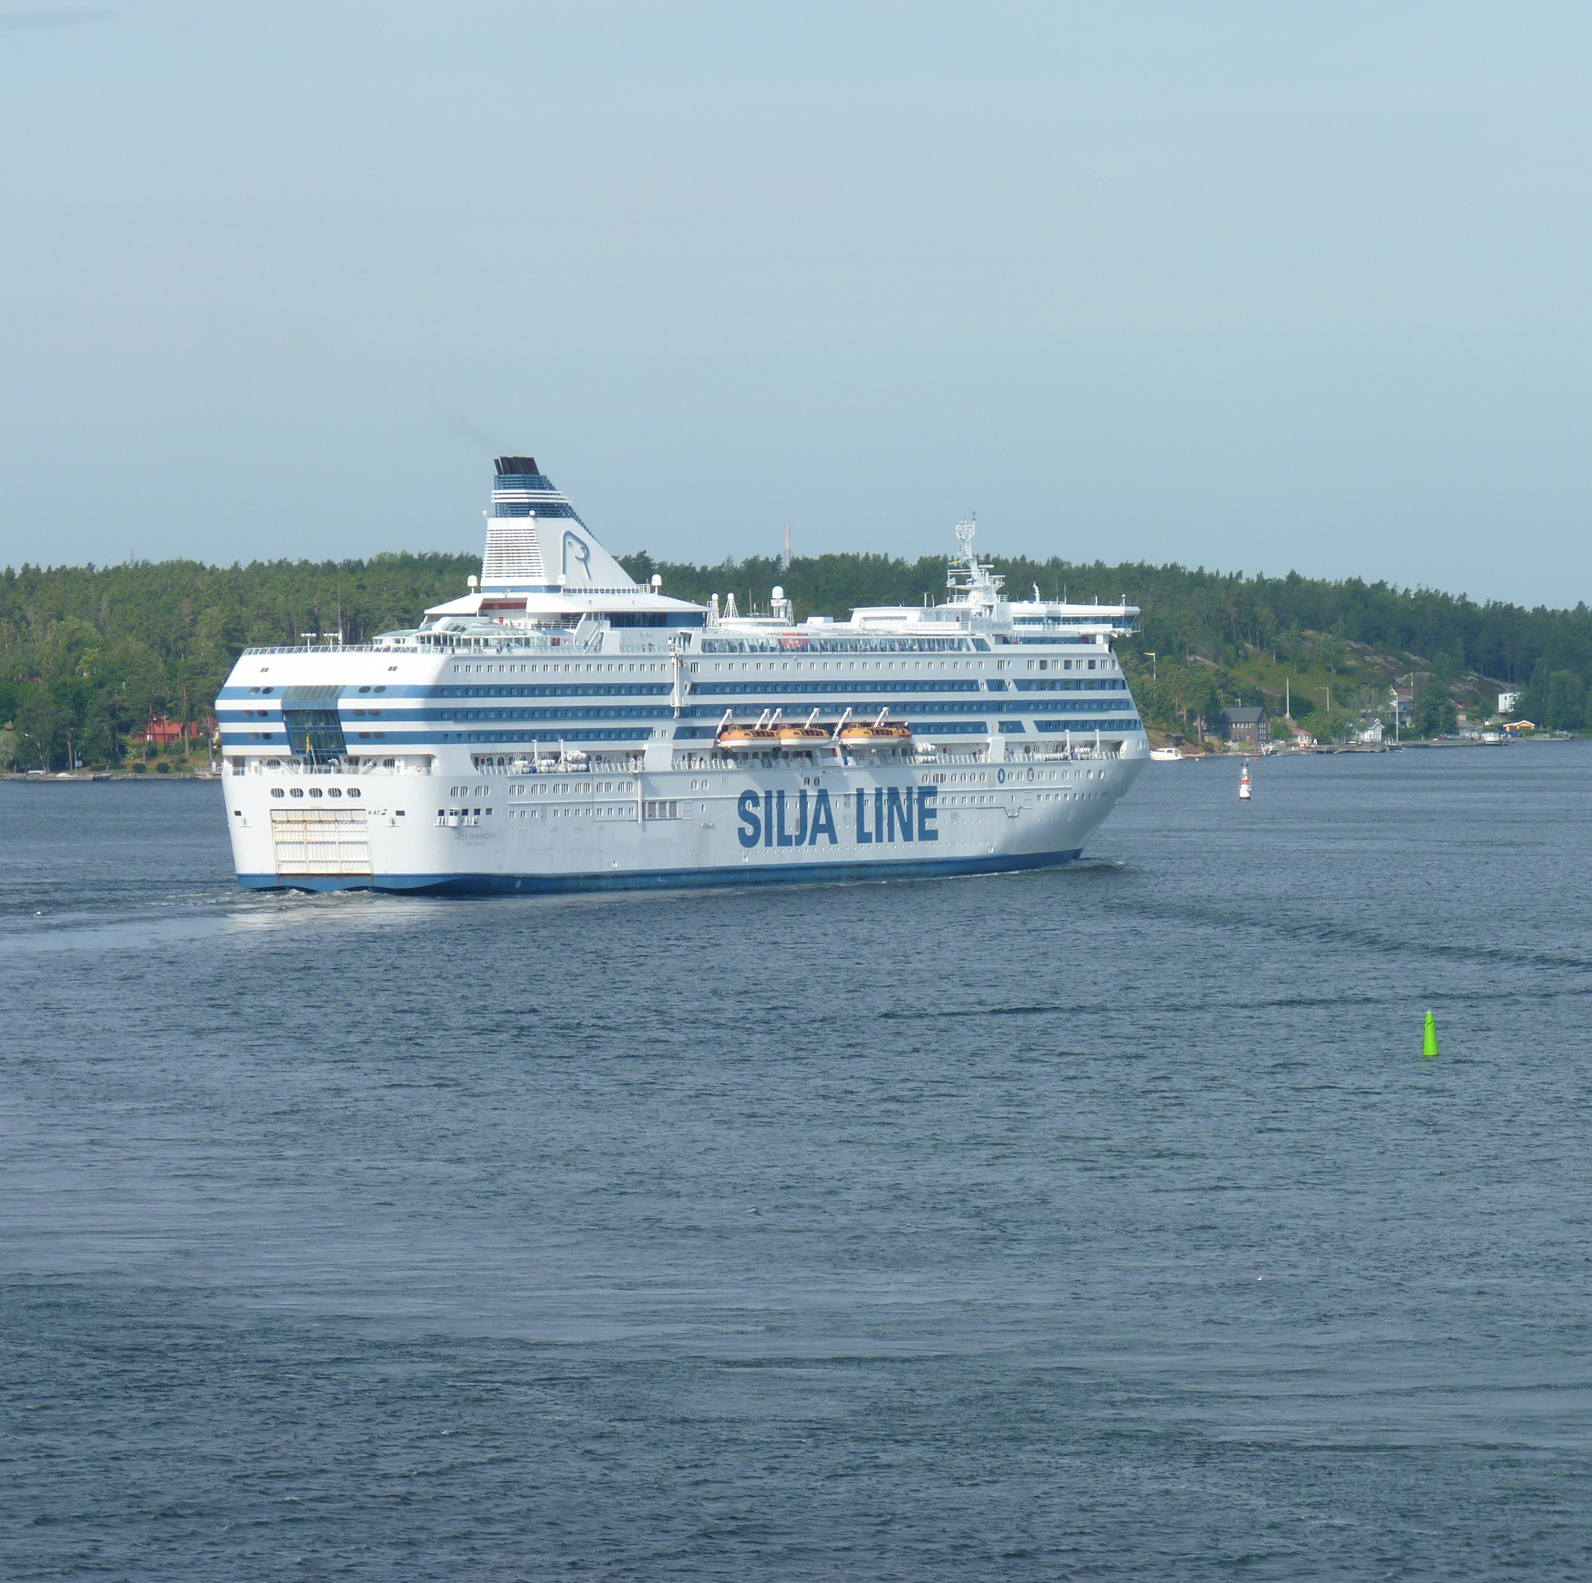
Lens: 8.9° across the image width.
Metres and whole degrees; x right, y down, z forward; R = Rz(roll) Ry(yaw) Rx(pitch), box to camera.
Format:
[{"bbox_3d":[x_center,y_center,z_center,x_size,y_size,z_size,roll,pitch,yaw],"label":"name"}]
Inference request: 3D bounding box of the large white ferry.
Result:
[{"bbox_3d":[-4.350,-14.900,1259.140,32.500,51.300,203.000,0,1,30],"label":"large white ferry"}]

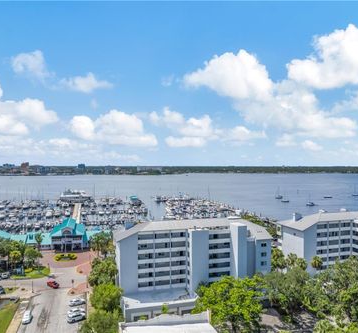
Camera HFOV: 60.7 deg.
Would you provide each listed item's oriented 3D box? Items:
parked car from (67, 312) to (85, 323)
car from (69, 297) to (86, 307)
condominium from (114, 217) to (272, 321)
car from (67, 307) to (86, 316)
[{"bbox_3d":[-28.129,41.175,84.221,4.700,1.650,1.870,0,0,-34],"label":"parked car"},{"bbox_3d":[-32.000,42.750,96.400,4.800,1.500,1.850,0,0,-25],"label":"car"},{"bbox_3d":[3.900,30.700,97.000,47.000,25.500,22.000,0,0,-9],"label":"condominium"},{"bbox_3d":[-29.114,41.250,87.257,4.700,1.500,1.850,0,0,-34],"label":"car"}]

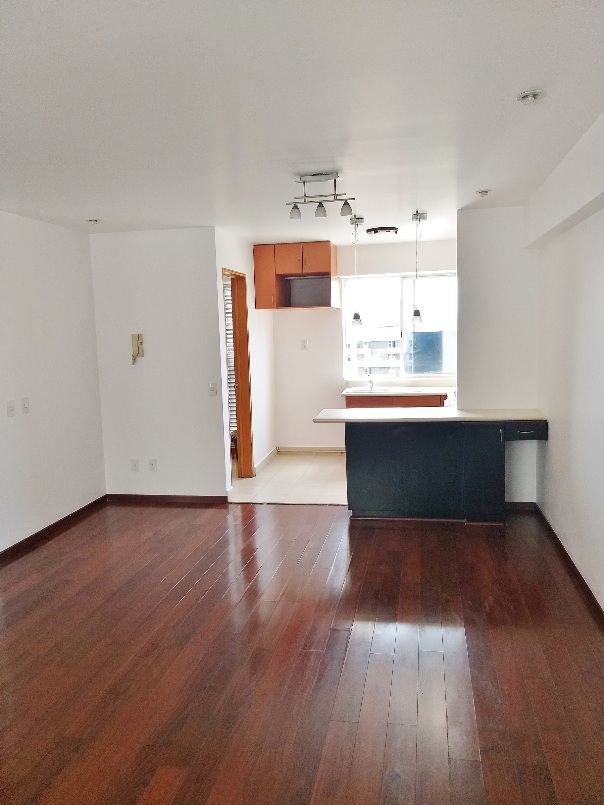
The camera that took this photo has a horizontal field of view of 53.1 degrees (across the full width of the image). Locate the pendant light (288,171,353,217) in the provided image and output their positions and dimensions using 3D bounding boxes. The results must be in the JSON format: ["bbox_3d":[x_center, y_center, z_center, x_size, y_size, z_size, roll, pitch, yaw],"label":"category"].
[{"bbox_3d":[0.116,-1.244,3.658,0.413,0.246,0.139,0,7,12],"label":"pendant light"}]

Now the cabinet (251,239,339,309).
[{"bbox_3d":[-0.034,-1.393,6.773,0.829,0.690,0.662,0,7,12],"label":"cabinet"}]

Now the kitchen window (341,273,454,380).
[{"bbox_3d":[1.149,-0.883,6.986,1.358,1.178,0.092,0,7,12],"label":"kitchen window"}]

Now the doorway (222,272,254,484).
[{"bbox_3d":[-0.693,-0.208,5.934,0.165,2.097,0.755,0,7,12],"label":"doorway"}]

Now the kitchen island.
[{"bbox_3d":[1.026,0.503,4.972,1.773,0.816,0.647,0,7,12],"label":"kitchen island"}]

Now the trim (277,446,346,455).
[{"bbox_3d":[0.119,0.599,7.343,0.870,0.102,0.026,0,7,12],"label":"trim"}]

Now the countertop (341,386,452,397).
[{"bbox_3d":[1.049,-0.115,6.757,1.147,0.040,0.647,0,7,12],"label":"countertop"}]

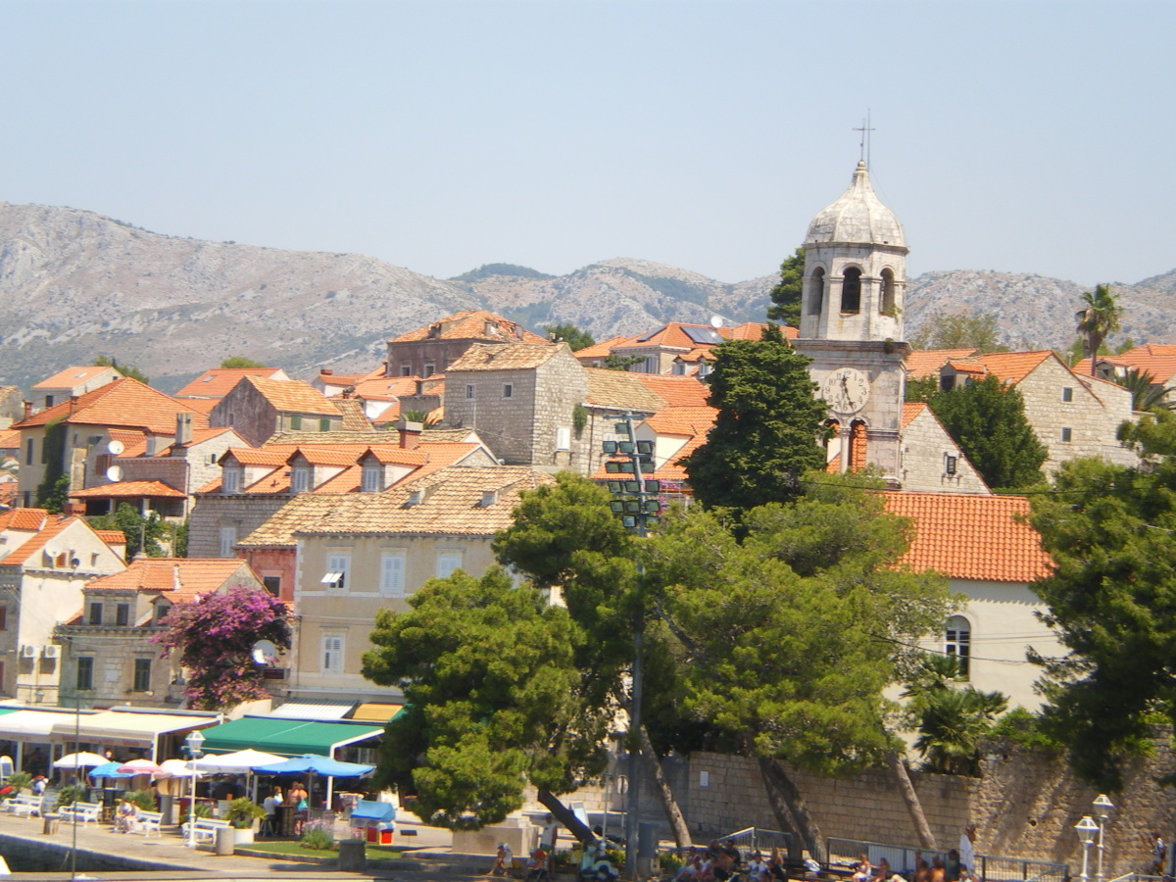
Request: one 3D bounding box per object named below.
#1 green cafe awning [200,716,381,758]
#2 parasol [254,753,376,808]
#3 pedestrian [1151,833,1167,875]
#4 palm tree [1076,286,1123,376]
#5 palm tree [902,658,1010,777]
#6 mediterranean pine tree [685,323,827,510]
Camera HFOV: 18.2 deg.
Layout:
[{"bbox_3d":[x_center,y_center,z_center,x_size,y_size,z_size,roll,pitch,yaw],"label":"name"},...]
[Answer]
[{"bbox_3d":[-10.965,10.751,133.500,7.200,1.250,3.000,-1,-5,40],"label":"green cafe awning"},{"bbox_3d":[-9.399,12.053,125.000,3.000,2.750,3.000,-1,-6,45],"label":"parasol"},{"bbox_3d":[18.343,13.442,118.000,0.420,1.700,0.480,4,-4,-11],"label":"pedestrian"},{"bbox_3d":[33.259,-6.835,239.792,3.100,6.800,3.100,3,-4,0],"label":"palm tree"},{"bbox_3d":[13.090,9.947,131.863,3.700,4.500,3.600,3,-4,0],"label":"palm tree"},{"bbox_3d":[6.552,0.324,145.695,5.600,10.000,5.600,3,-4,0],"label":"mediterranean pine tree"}]

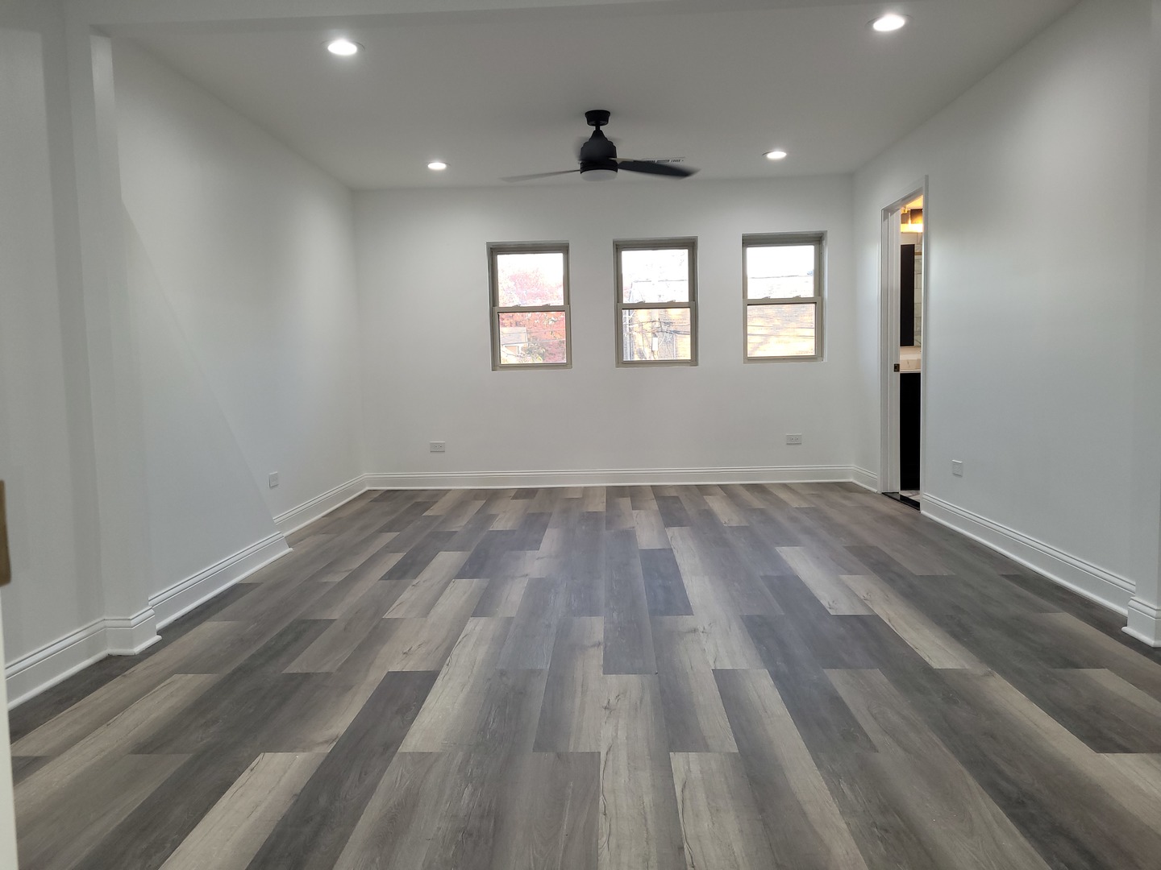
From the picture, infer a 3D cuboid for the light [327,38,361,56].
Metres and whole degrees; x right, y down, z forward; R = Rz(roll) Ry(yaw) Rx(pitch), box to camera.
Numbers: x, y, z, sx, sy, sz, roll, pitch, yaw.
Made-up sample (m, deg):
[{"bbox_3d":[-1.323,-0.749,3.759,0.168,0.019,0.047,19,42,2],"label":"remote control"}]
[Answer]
[{"bbox_3d":[-1.039,-1.698,3.816,0.161,0.030,0.161,-1,5,2],"label":"light"}]

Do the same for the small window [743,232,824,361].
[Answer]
[{"bbox_3d":[1.604,-1.078,6.883,0.639,1.001,0.111,-1,5,2],"label":"small window"}]

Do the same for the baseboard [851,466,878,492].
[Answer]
[{"bbox_3d":[2.159,0.330,6.610,0.030,0.137,0.563,-1,5,2],"label":"baseboard"}]

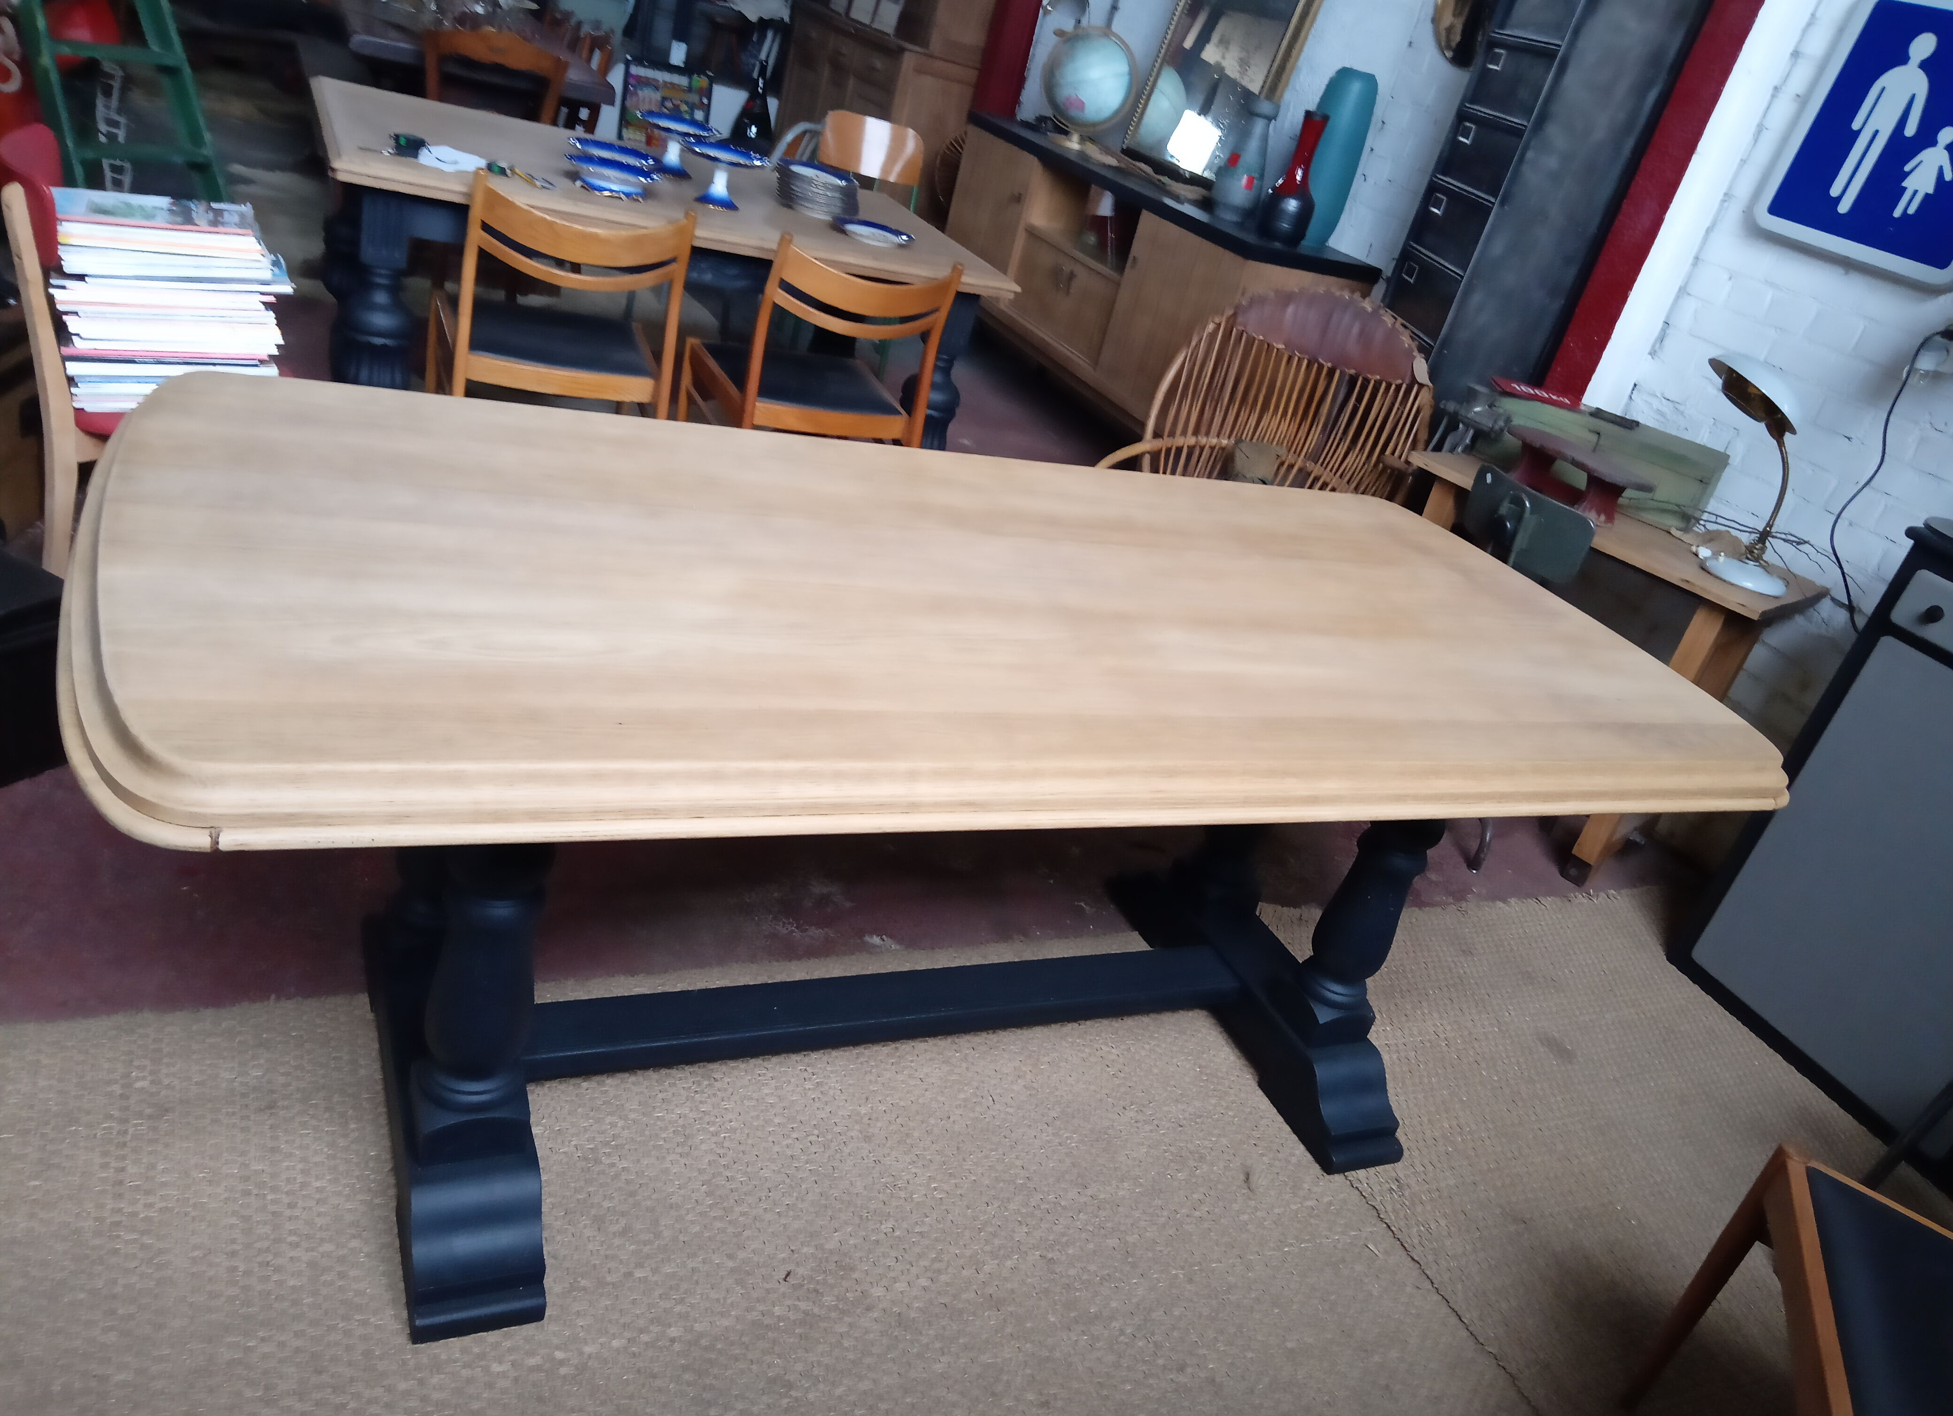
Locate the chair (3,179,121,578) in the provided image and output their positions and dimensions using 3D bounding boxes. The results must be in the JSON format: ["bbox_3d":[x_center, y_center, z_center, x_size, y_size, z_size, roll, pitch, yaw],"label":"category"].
[{"bbox_3d":[-1.359,-0.477,2.488,0.510,0.810,0.460,0,30,-29],"label":"chair"}]

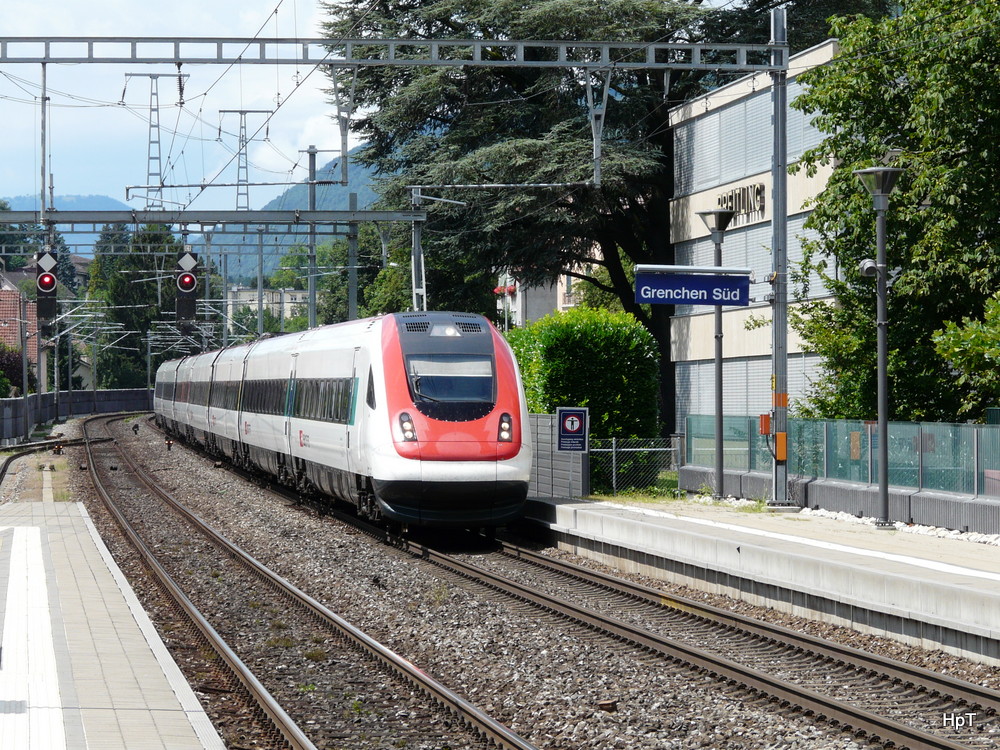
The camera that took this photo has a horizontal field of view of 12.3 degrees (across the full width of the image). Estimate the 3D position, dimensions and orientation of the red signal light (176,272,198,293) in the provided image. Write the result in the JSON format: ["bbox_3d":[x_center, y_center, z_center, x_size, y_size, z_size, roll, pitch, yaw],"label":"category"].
[{"bbox_3d":[-9.843,-2.914,146.500,0.640,0.640,0.300,0,0,-4],"label":"red signal light"}]

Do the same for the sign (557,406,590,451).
[{"bbox_3d":[1.266,0.960,81.200,0.560,0.800,0.050,0,0,-2],"label":"sign"}]

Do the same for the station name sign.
[{"bbox_3d":[3.166,-1.423,76.500,1.870,0.520,0.120,0,0,-4],"label":"station name sign"}]

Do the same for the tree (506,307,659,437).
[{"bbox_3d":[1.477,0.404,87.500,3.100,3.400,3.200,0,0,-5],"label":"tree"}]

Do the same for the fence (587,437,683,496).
[{"bbox_3d":[2.377,1.626,82.200,1.650,1.060,0.060,0,0,-4],"label":"fence"}]

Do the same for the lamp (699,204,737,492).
[{"bbox_3d":[3.779,-0.373,80.700,0.670,5.040,0.670,0,0,-5],"label":"lamp"}]

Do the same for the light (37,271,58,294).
[{"bbox_3d":[-14.263,-2.914,146.500,0.640,0.640,0.300,0,0,-5],"label":"light"}]

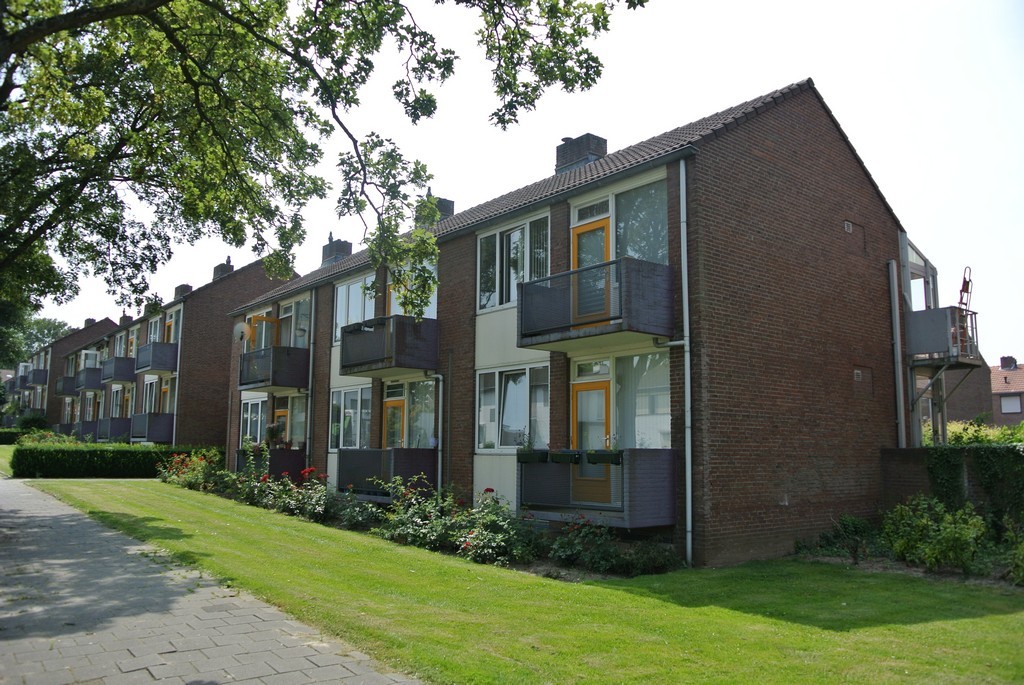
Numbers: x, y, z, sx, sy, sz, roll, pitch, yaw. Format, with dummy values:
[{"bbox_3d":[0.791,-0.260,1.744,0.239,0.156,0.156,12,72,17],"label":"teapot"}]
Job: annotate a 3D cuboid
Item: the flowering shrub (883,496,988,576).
[{"bbox_3d":[5.872,2.639,10.759,1.150,1.020,1.300,7,-10,-39],"label":"flowering shrub"}]

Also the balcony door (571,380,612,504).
[{"bbox_3d":[1.329,1.658,12.693,0.070,2.010,0.910,7,-10,-38],"label":"balcony door"}]

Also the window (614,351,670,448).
[{"bbox_3d":[2.072,0.909,11.898,0.080,1.510,1.180,7,-10,-38],"label":"window"}]

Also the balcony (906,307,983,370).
[{"bbox_3d":[8.577,-0.024,15.221,1.320,1.150,0.830,7,-10,-38],"label":"balcony"}]

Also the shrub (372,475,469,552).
[{"bbox_3d":[-1.542,2.854,13.267,1.300,1.150,1.550,7,-10,-39],"label":"shrub"}]

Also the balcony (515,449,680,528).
[{"bbox_3d":[1.222,2.167,11.708,0.970,1.075,2.430,7,-10,-38],"label":"balcony"}]

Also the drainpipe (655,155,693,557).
[{"bbox_3d":[2.342,0.208,11.381,0.100,5.950,0.620,7,-10,-39],"label":"drainpipe"}]

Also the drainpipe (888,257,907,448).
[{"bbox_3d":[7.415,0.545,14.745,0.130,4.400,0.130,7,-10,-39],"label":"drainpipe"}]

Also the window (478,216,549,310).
[{"bbox_3d":[0.027,-1.428,14.583,0.100,1.580,2.160,7,-10,-38],"label":"window"}]

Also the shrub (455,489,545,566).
[{"bbox_3d":[-0.202,2.708,11.656,1.150,1.000,1.300,7,-10,-39],"label":"shrub"}]

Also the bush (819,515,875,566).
[{"bbox_3d":[5.078,2.934,11.681,0.750,0.680,0.800,7,-10,-39],"label":"bush"}]

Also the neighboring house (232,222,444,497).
[{"bbox_3d":[-3.007,0.478,22.784,7.300,8.500,12.900,7,-10,-39],"label":"neighboring house"}]

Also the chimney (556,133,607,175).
[{"bbox_3d":[1.638,-4.350,18.155,0.600,0.760,1.090,7,-10,-38],"label":"chimney"}]

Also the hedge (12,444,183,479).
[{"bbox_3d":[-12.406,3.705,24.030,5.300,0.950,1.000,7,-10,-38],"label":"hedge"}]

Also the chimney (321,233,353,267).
[{"bbox_3d":[-6.320,-3.287,27.990,0.680,1.250,1.080,7,-10,-39],"label":"chimney"}]

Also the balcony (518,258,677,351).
[{"bbox_3d":[1.257,-0.536,12.185,0.950,1.120,2.500,7,-10,-39],"label":"balcony"}]

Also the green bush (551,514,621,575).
[{"bbox_3d":[0.998,2.693,10.300,0.770,0.750,0.850,7,-10,-38],"label":"green bush"}]

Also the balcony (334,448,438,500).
[{"bbox_3d":[-2.788,2.837,16.619,0.970,1.060,2.460,7,-10,-38],"label":"balcony"}]

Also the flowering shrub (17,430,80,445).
[{"bbox_3d":[-22.899,4.992,38.391,1.300,0.980,13.000,7,-10,-38],"label":"flowering shrub"}]

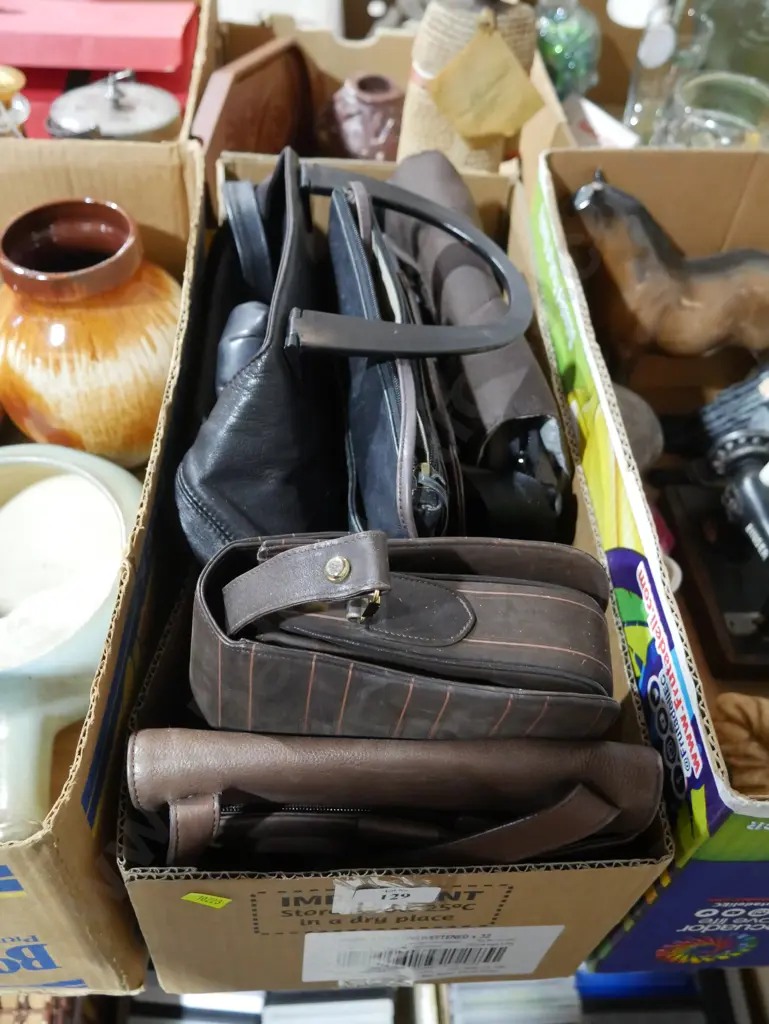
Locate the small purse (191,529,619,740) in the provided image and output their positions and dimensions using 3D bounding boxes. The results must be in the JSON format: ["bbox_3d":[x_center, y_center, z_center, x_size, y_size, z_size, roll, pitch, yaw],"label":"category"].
[{"bbox_3d":[0.001,0.112,0.591,0.228,0.195,0.100,7,50,-7],"label":"small purse"}]

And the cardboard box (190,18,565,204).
[{"bbox_3d":[-0.009,-0.343,0.983,0.345,0.195,0.270,1,51,-5],"label":"cardboard box"}]

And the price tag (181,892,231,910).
[{"bbox_3d":[-0.085,0.185,0.450,0.022,0.012,0.001,25,43,-30],"label":"price tag"}]

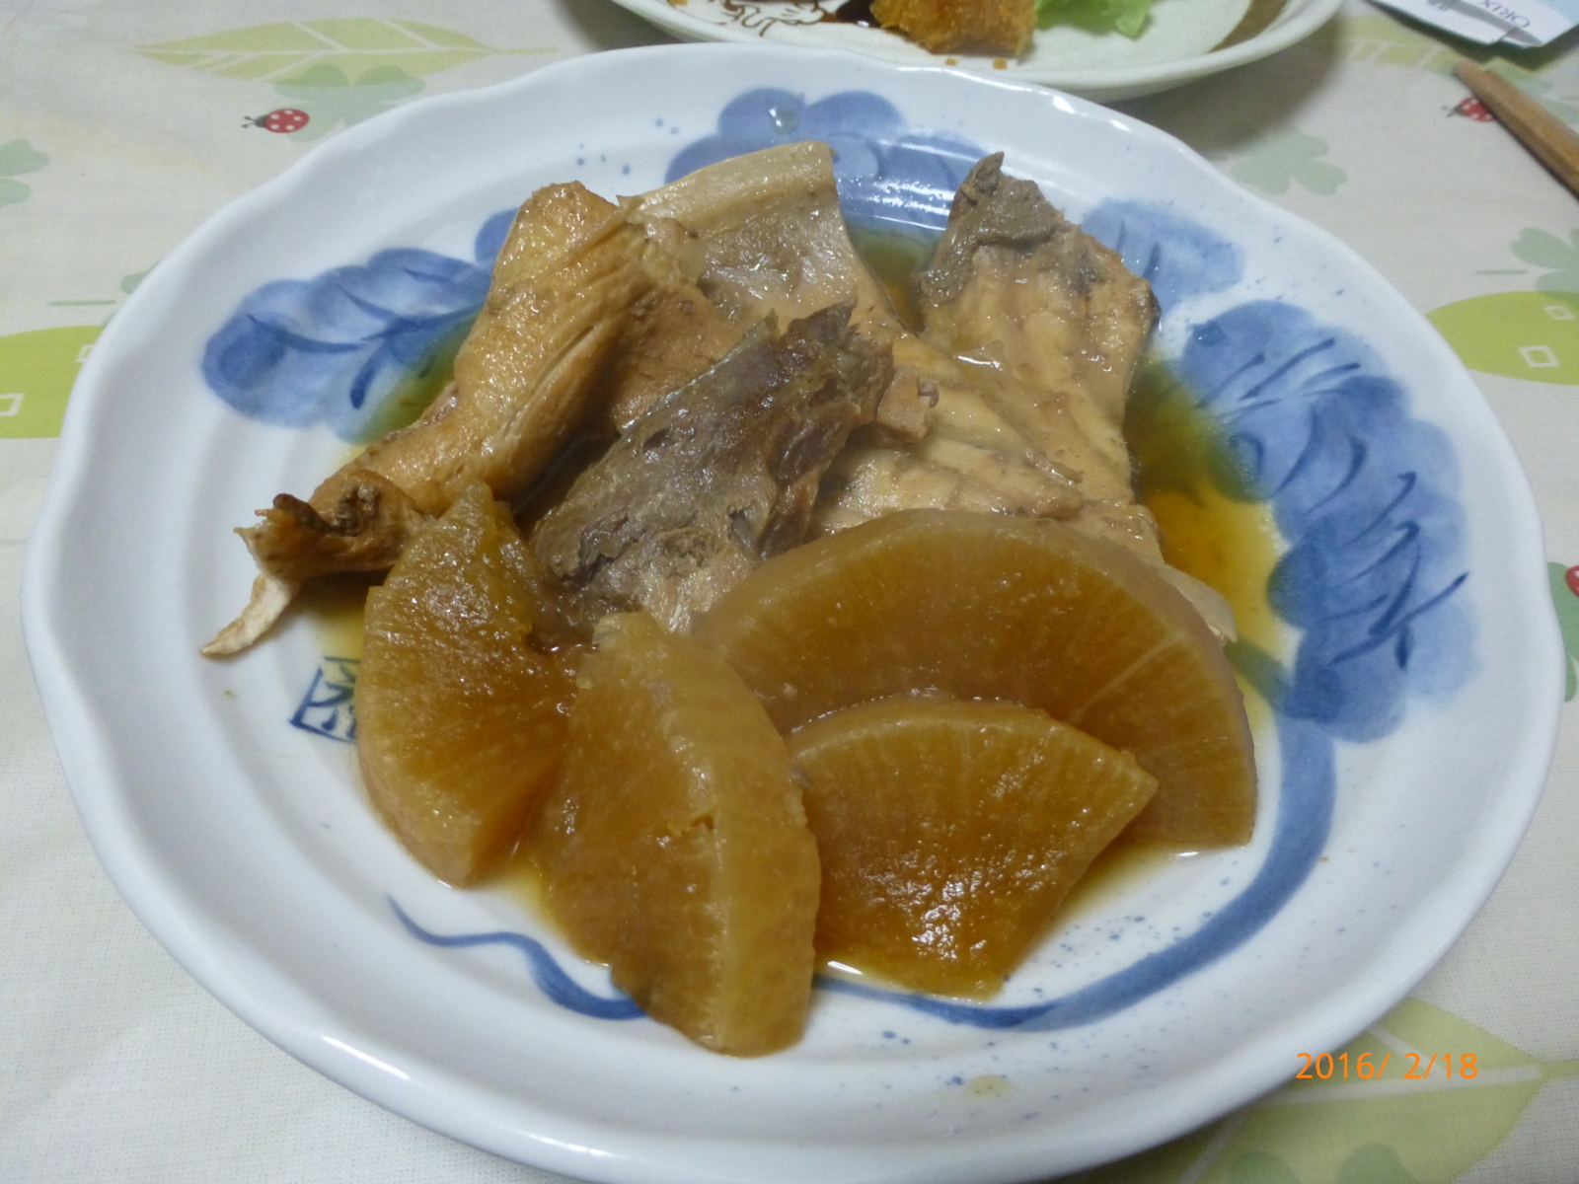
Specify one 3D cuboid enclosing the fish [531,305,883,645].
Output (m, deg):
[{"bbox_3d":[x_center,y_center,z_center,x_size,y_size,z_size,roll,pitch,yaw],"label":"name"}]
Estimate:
[{"bbox_3d":[-0.009,-0.018,0.191,0.038,0.031,0.068,33,57,20],"label":"fish"}]

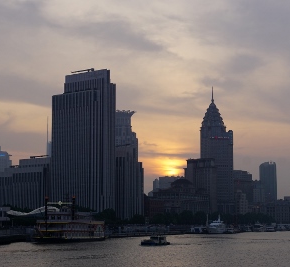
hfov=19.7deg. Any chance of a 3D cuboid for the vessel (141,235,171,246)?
[{"bbox_3d":[4.100,40.950,319.450,10.600,4.520,3.600,1,-6,-6],"label":"vessel"}]

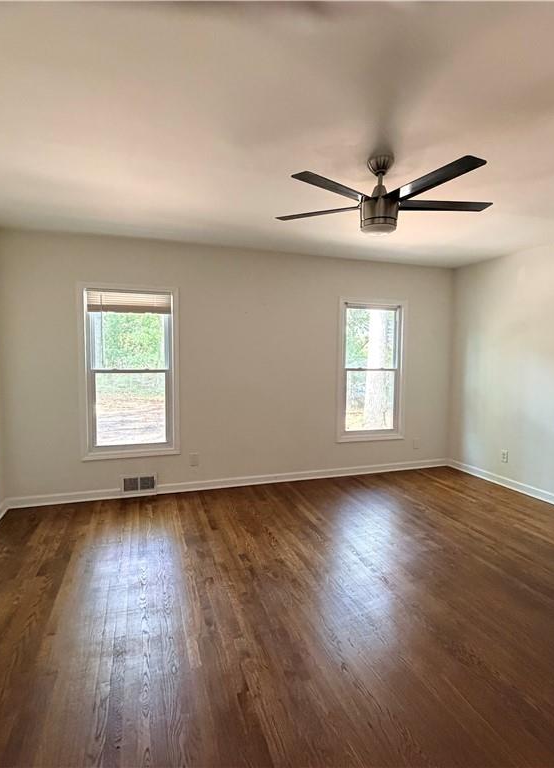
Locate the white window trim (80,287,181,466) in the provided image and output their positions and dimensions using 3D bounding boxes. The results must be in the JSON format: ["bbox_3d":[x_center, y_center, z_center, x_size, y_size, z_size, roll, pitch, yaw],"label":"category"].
[{"bbox_3d":[-1.452,-0.104,4.128,0.921,1.680,0.099,-1,4,-18],"label":"white window trim"}]

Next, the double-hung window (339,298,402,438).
[{"bbox_3d":[1.139,-0.159,4.988,0.914,1.692,0.099,-1,4,-18],"label":"double-hung window"}]

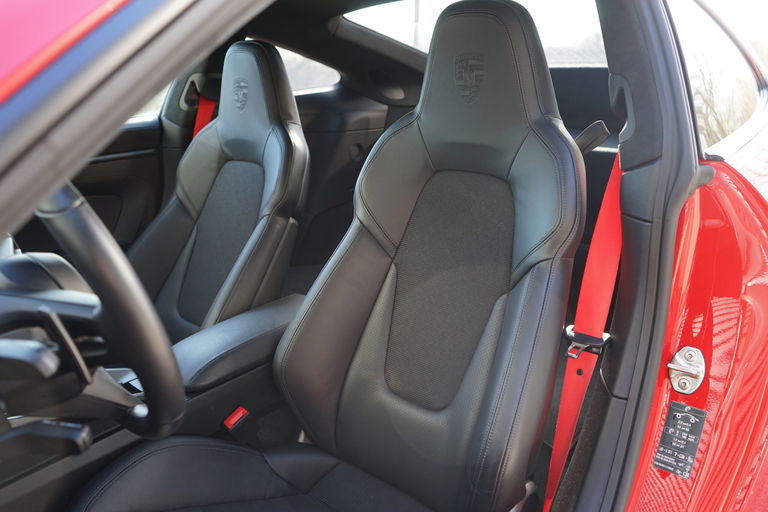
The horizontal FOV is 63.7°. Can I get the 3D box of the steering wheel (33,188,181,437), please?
[{"bbox_3d":[-0.341,0.047,0.621,0.365,0.365,0.090,13,38,40],"label":"steering wheel"}]

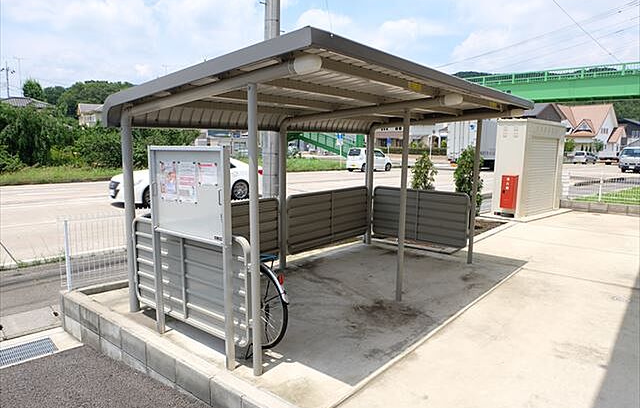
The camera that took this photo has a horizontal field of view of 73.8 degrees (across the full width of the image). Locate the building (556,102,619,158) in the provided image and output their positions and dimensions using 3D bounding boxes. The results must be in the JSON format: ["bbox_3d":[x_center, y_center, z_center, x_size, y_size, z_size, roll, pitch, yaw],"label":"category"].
[{"bbox_3d":[38.314,-10.614,62.000,7.300,7.700,8.200,-5,9,-34],"label":"building"}]

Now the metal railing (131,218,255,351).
[{"bbox_3d":[-1.067,0.549,3.363,1.530,0.780,0.040,7,10,39],"label":"metal railing"}]

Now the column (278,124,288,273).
[{"bbox_3d":[-0.457,-0.082,5.381,0.089,1.850,0.089,7,10,40],"label":"column"}]

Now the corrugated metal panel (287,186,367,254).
[{"bbox_3d":[0.170,0.206,6.173,0.045,0.770,1.840,7,10,40],"label":"corrugated metal panel"}]

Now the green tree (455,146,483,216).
[{"bbox_3d":[3.279,-0.484,9.256,0.580,1.600,0.580,7,10,39],"label":"green tree"}]

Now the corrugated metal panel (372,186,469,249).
[{"bbox_3d":[1.420,0.177,6.226,1.520,0.770,0.040,7,10,39],"label":"corrugated metal panel"}]

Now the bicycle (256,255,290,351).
[{"bbox_3d":[-0.912,0.552,3.628,1.800,1.040,0.570,7,10,40],"label":"bicycle"}]

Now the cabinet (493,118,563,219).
[{"bbox_3d":[5.006,-0.881,10.151,2.250,2.140,0.620,-6,10,-41],"label":"cabinet"}]

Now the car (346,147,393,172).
[{"bbox_3d":[3.512,-3.055,29.493,3.395,1.640,1.475,-6,10,-41],"label":"car"}]

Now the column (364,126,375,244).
[{"bbox_3d":[0.809,-0.274,6.864,0.089,1.880,0.089,7,10,40],"label":"column"}]

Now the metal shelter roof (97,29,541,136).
[{"bbox_3d":[0.408,-0.974,4.536,2.377,0.447,4.245,7,10,40],"label":"metal shelter roof"}]

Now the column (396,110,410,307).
[{"bbox_3d":[0.836,0.047,4.294,0.060,1.918,0.060,7,10,40],"label":"column"}]

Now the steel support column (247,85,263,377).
[{"bbox_3d":[-0.410,0.210,2.773,0.060,1.890,0.060,7,10,39],"label":"steel support column"}]

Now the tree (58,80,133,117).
[{"bbox_3d":[-40.979,-15.993,78.848,13.000,12.944,11.000,-3,8,-27],"label":"tree"}]

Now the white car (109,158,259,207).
[{"bbox_3d":[-4.064,-0.857,13.277,4.800,1.460,1.800,-7,10,-43],"label":"white car"}]

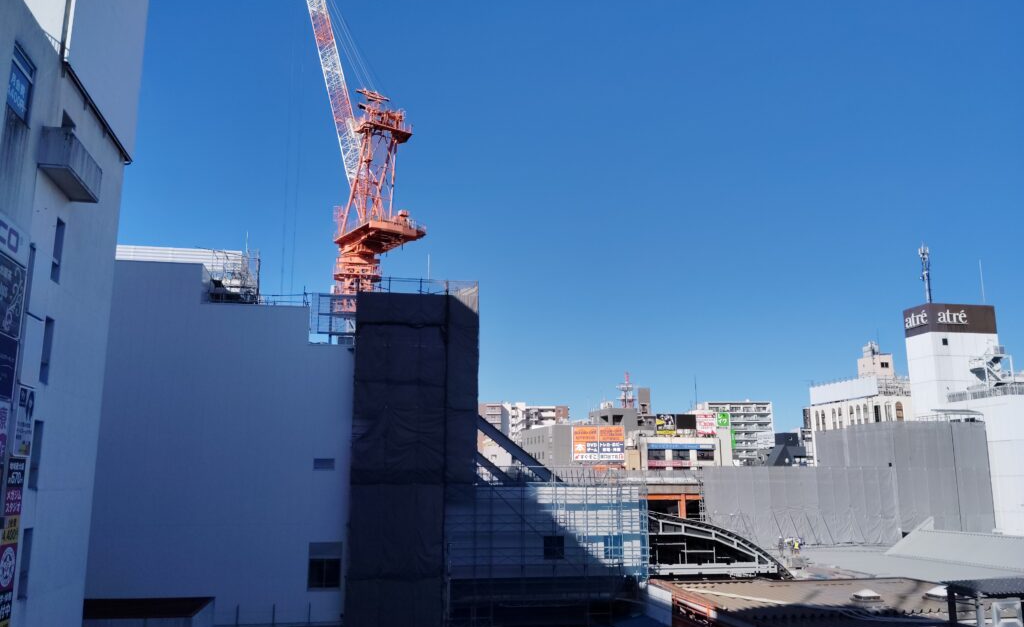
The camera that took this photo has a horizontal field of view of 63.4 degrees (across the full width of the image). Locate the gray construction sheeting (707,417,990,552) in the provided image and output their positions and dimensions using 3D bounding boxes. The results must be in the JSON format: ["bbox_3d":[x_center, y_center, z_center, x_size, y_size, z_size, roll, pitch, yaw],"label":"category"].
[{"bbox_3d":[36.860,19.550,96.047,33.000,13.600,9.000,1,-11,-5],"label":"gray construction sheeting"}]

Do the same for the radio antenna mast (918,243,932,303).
[{"bbox_3d":[53.932,-5.064,107.815,1.400,8.620,1.400,1,-11,-8],"label":"radio antenna mast"}]

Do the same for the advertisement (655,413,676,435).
[{"bbox_3d":[28.283,20.407,151.851,3.660,3.820,0.400,1,-11,-7],"label":"advertisement"}]

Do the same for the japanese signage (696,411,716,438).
[{"bbox_3d":[35.636,20.336,151.865,3.610,3.850,0.400,1,-11,-7],"label":"japanese signage"}]

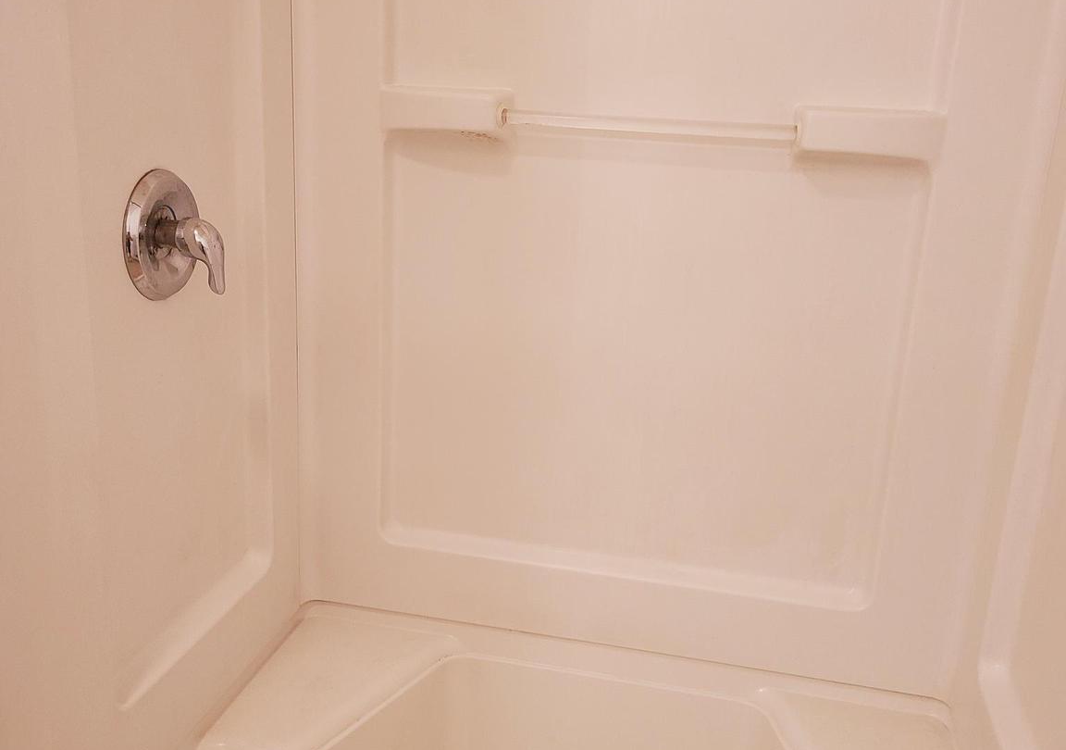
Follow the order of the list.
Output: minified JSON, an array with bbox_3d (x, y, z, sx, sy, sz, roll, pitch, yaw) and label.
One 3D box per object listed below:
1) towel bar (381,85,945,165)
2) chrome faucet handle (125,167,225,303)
[{"bbox_3d":[0.167,-0.377,1.594,0.845,0.072,0.068,6,17,12],"label":"towel bar"},{"bbox_3d":[-0.450,-0.181,1.413,0.088,0.176,0.180,6,17,12],"label":"chrome faucet handle"}]

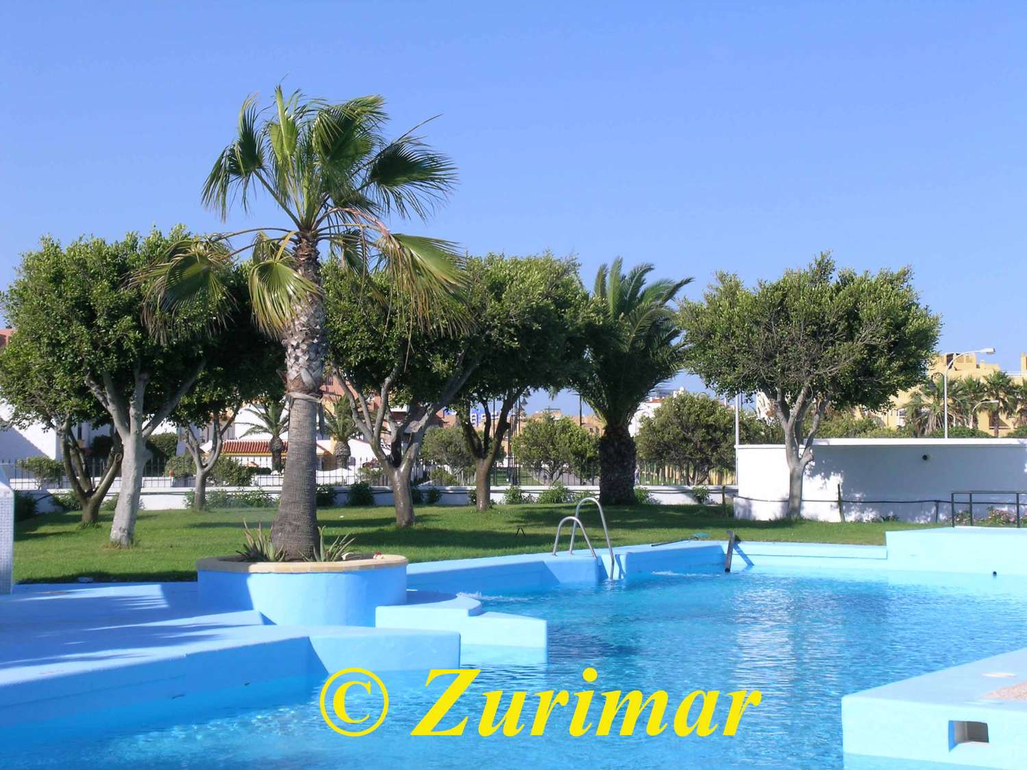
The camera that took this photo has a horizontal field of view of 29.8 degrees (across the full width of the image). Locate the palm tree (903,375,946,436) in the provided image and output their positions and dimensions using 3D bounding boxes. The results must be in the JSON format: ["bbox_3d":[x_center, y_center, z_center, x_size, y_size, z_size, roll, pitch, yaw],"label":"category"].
[{"bbox_3d":[19.490,1.872,90.000,2.696,4.681,2.700,0,-2,0],"label":"palm tree"}]

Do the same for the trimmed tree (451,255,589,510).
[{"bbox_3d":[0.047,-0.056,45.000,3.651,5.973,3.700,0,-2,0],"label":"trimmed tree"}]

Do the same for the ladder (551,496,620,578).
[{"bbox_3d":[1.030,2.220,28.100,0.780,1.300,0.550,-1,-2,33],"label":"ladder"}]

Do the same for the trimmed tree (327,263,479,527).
[{"bbox_3d":[-2.180,0.194,37.300,3.073,5.090,3.200,0,-2,0],"label":"trimmed tree"}]

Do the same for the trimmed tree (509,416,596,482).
[{"bbox_3d":[1.528,2.486,72.000,3.265,2.786,3.100,0,-2,0],"label":"trimmed tree"}]

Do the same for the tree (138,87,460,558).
[{"bbox_3d":[-2.066,-0.604,18.600,3.072,4.574,2.900,0,-2,0],"label":"tree"}]

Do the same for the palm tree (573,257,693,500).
[{"bbox_3d":[2.746,-0.080,48.000,3.395,6.131,3.400,0,-2,0],"label":"palm tree"}]

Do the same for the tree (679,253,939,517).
[{"bbox_3d":[6.363,0.009,41.500,5.491,5.698,5.000,0,-2,0],"label":"tree"}]

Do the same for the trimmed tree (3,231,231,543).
[{"bbox_3d":[-6.378,0.039,31.000,3.663,5.043,3.500,0,-2,0],"label":"trimmed tree"}]

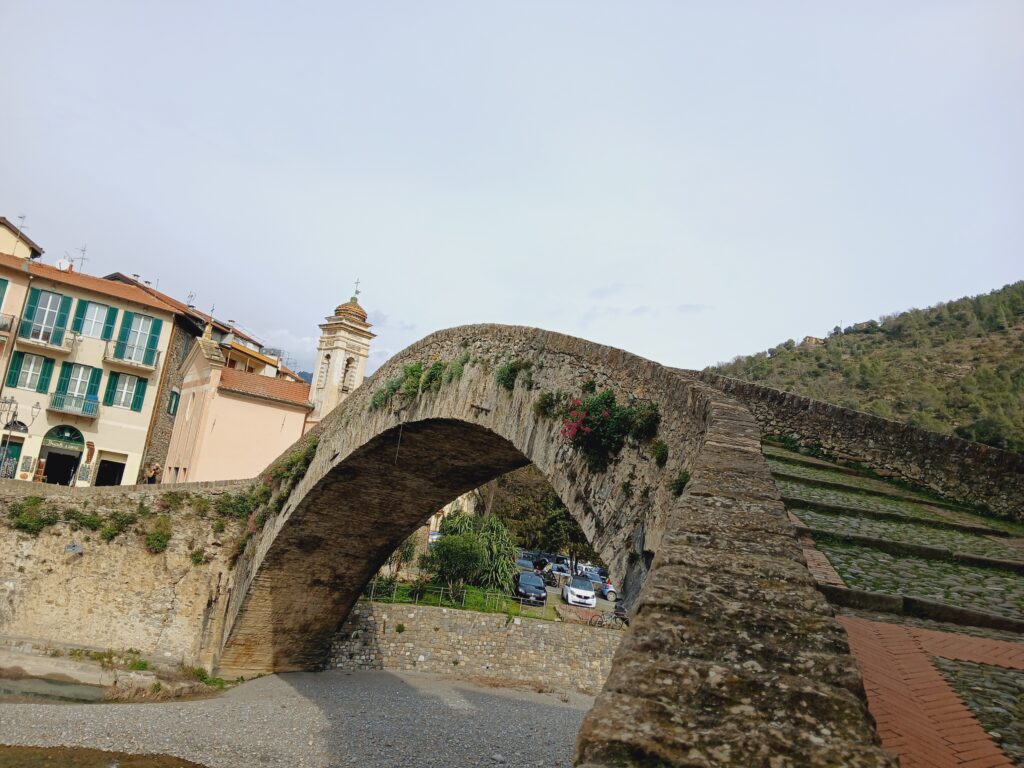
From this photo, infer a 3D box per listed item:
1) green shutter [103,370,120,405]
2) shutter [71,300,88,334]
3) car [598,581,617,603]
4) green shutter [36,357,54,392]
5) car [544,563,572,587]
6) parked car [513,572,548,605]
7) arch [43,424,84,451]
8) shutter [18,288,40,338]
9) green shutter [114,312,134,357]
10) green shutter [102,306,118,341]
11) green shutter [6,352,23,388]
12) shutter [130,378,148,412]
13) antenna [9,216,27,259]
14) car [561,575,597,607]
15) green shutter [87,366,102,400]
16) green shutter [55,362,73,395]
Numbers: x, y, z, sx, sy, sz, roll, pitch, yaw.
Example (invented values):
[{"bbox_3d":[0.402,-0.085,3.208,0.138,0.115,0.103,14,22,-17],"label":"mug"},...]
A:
[{"bbox_3d":[-20.843,0.273,40.075,0.460,1.783,0.050,15,-16,-34],"label":"green shutter"},{"bbox_3d":[-22.238,-3.448,39.593,0.460,1.767,0.050,15,-16,-34],"label":"shutter"},{"bbox_3d":[7.602,13.420,49.715,3.600,1.500,1.650,8,-11,-3],"label":"car"},{"bbox_3d":[-22.890,-0.380,37.800,0.470,1.760,0.060,15,-14,-34],"label":"green shutter"},{"bbox_3d":[3.428,13.747,55.500,1.750,1.500,4.100,7,-13,-6],"label":"car"},{"bbox_3d":[1.102,12.178,45.800,1.730,1.500,4.000,8,-13,-8],"label":"parked car"},{"bbox_3d":[-22.190,2.620,38.020,1.880,1.170,0.250,15,-14,-34],"label":"arch"},{"bbox_3d":[-23.996,-3.516,38.294,0.460,2.568,0.050,15,-16,-34],"label":"shutter"},{"bbox_3d":[-20.170,-2.540,40.030,0.470,2.500,0.060,15,-14,-34],"label":"green shutter"},{"bbox_3d":[-20.710,-3.070,39.680,0.460,1.760,0.060,15,-14,-34],"label":"green shutter"},{"bbox_3d":[-23.940,-0.690,37.060,0.460,1.760,0.060,15,-14,-34],"label":"green shutter"},{"bbox_3d":[-19.460,0.560,40.220,0.480,1.780,0.060,15,-14,-34],"label":"shutter"},{"bbox_3d":[-26.759,-7.998,41.703,0.620,2.311,0.500,15,-16,-34],"label":"antenna"},{"bbox_3d":[4.033,12.461,46.300,1.670,1.560,2.720,7,-13,-5],"label":"car"},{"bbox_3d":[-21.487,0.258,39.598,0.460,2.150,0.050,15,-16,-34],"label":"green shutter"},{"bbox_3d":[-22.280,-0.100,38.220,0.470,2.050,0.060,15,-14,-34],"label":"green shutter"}]

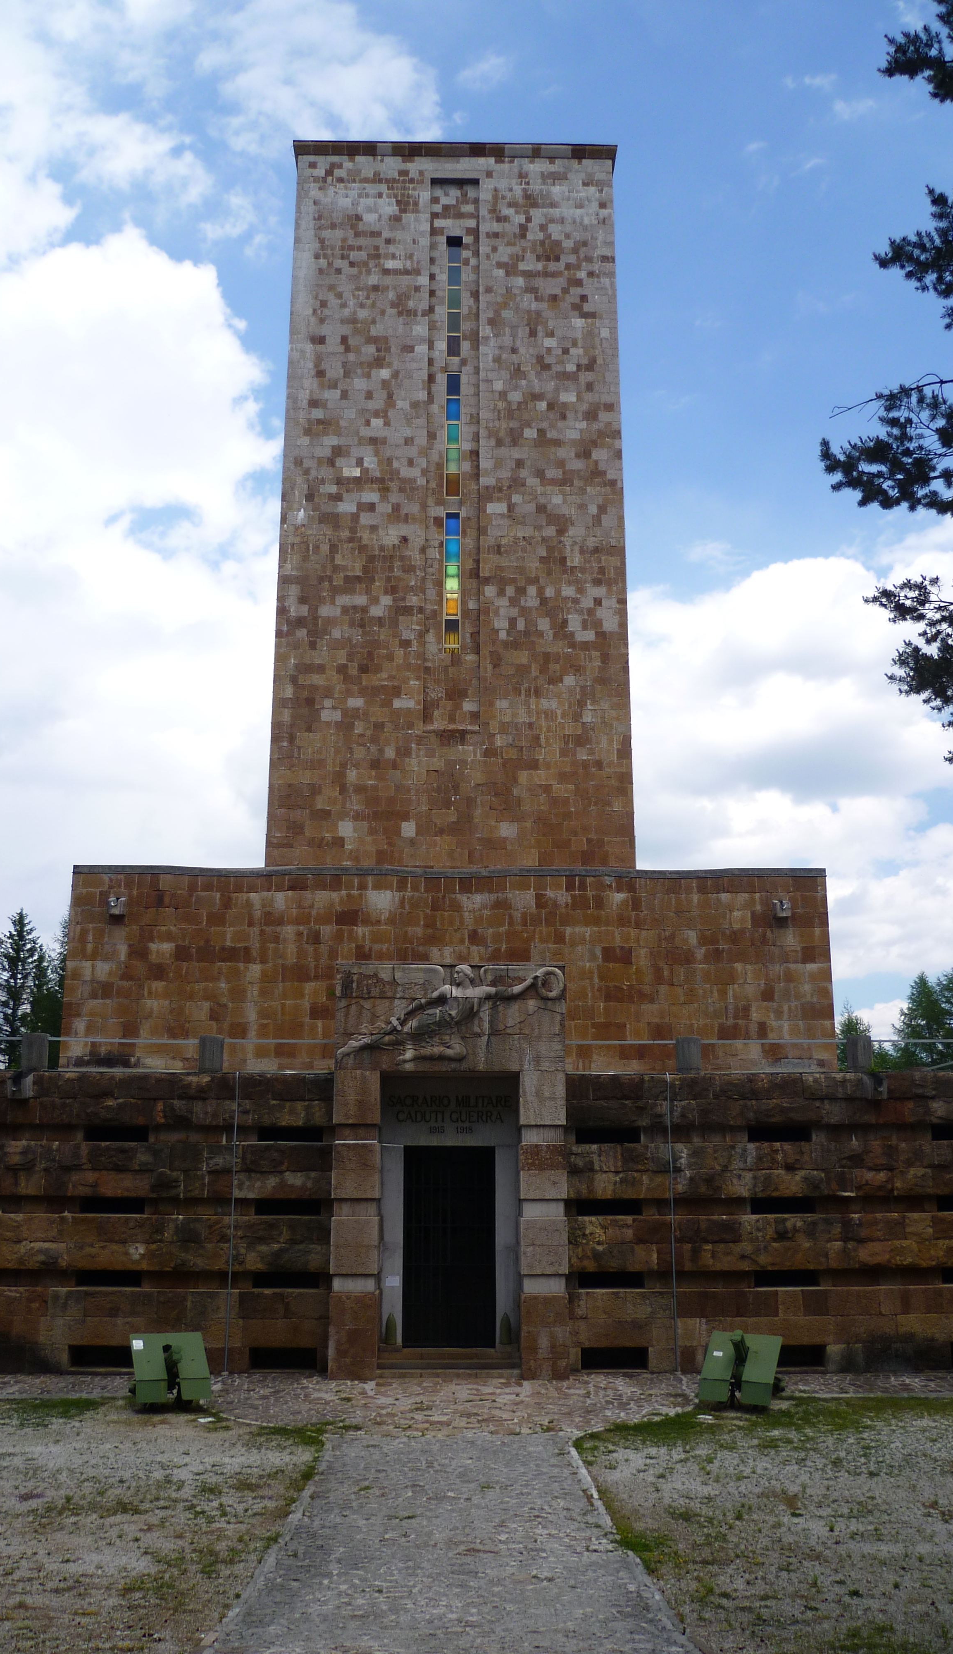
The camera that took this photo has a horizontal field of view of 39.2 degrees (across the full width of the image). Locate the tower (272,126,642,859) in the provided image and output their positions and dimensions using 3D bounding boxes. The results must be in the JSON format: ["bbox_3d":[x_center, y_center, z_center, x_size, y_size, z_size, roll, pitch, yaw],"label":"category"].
[{"bbox_3d":[-0.930,-10.403,54.036,12.500,29.880,12.500,0,-16,-1],"label":"tower"}]

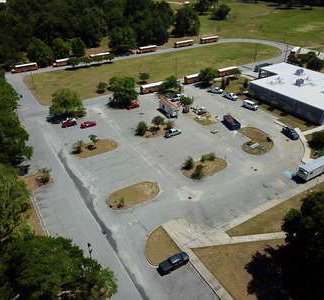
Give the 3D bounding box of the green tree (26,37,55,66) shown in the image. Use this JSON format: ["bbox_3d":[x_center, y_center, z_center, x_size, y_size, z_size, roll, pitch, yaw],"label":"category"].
[{"bbox_3d":[-60.230,-48.320,149.180,12.410,12.790,12.410,-1,33,0],"label":"green tree"}]

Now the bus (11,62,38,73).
[{"bbox_3d":[-71.164,-42.490,155.706,12.200,3.101,2.450,-12,33,-15],"label":"bus"}]

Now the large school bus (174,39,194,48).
[{"bbox_3d":[14.035,-66.647,188.919,11.929,3.084,2.450,-10,33,-12],"label":"large school bus"}]

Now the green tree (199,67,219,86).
[{"bbox_3d":[19.660,-30.510,124.220,7.300,6.700,7.300,-1,32,0],"label":"green tree"}]

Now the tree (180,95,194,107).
[{"bbox_3d":[8.860,-16.440,104.850,4.500,5.420,4.500,-1,33,0],"label":"tree"}]

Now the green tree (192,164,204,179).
[{"bbox_3d":[9.135,5.255,74.692,2.500,3.400,2.500,-2,32,0],"label":"green tree"}]

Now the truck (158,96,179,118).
[{"bbox_3d":[1.950,-13.790,100.610,2.450,3.200,7.600,-18,36,-25],"label":"truck"}]

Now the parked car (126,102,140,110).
[{"bbox_3d":[-10.360,-15.460,106.350,4.600,1.500,1.850,-18,36,-25],"label":"parked car"}]

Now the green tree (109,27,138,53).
[{"bbox_3d":[-23.512,-66.377,180.279,15.500,14.000,15.500,-2,32,0],"label":"green tree"}]

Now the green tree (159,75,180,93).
[{"bbox_3d":[3.180,-26.870,119.960,7.500,5.700,7.400,-1,32,0],"label":"green tree"}]

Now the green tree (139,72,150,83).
[{"bbox_3d":[-7.480,-30.810,128.820,4.700,4.130,4.700,-1,33,0],"label":"green tree"}]

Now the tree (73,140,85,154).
[{"bbox_3d":[-22.940,-0.770,82.750,2.920,3.480,2.920,-1,33,0],"label":"tree"}]

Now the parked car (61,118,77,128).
[{"bbox_3d":[-31.810,-9.056,101.597,4.800,1.700,1.880,-17,35,-22],"label":"parked car"}]

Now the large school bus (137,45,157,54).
[{"bbox_3d":[-8.950,-56.990,170.750,11.400,3.100,2.500,-14,35,-19],"label":"large school bus"}]

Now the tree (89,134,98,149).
[{"bbox_3d":[-18.780,-2.550,82.860,2.400,3.300,2.400,-18,36,-26],"label":"tree"}]

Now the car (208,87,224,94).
[{"bbox_3d":[20.860,-23.040,116.320,5.600,1.900,2.000,9,33,16],"label":"car"}]

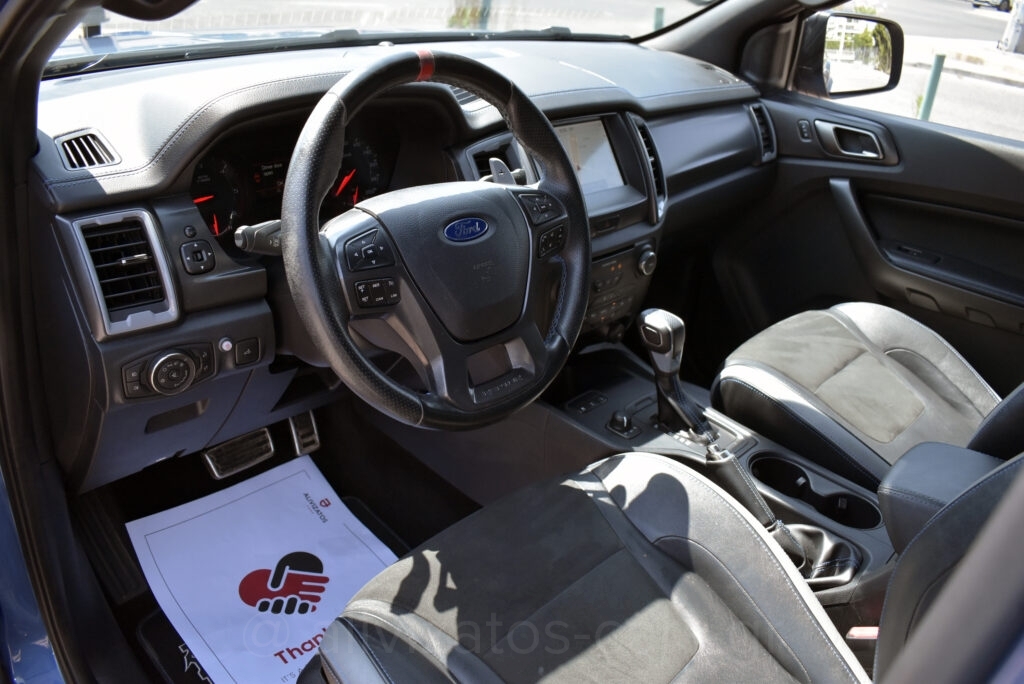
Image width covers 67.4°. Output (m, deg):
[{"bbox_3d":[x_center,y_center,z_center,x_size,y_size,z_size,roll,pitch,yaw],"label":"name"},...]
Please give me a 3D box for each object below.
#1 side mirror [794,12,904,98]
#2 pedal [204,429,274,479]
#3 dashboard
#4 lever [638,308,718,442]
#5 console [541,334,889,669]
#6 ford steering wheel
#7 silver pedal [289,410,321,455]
[{"bbox_3d":[0.758,-0.650,1.745,0.250,0.185,0.130,-11,28,-25],"label":"side mirror"},{"bbox_3d":[-0.469,0.195,1.335,0.108,0.054,0.025,-22,-2,-40],"label":"pedal"},{"bbox_3d":[-0.086,-0.290,1.323,1.420,0.410,0.560,-22,34,-40],"label":"dashboard"},{"bbox_3d":[0.241,0.049,1.108,0.056,0.175,0.115,-22,34,-40],"label":"lever"},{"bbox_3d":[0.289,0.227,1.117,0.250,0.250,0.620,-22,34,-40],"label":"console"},{"bbox_3d":[-0.068,-0.098,0.788,0.375,0.375,0.100,-22,14,-40],"label":"ford steering wheel"},{"bbox_3d":[-0.393,0.151,1.443,0.047,0.110,0.025,-22,16,-40],"label":"silver pedal"}]

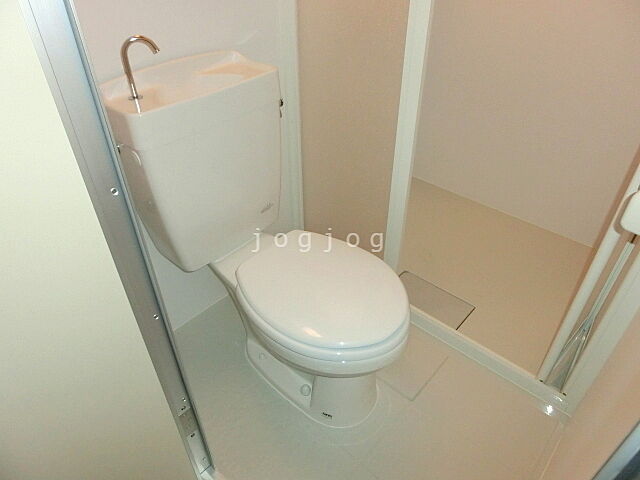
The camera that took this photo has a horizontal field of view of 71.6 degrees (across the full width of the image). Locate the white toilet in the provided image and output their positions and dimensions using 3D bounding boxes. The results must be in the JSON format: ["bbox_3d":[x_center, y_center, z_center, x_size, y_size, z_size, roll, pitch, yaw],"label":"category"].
[{"bbox_3d":[-0.095,0.048,1.198,0.738,0.866,0.450,29,46,32],"label":"white toilet"}]

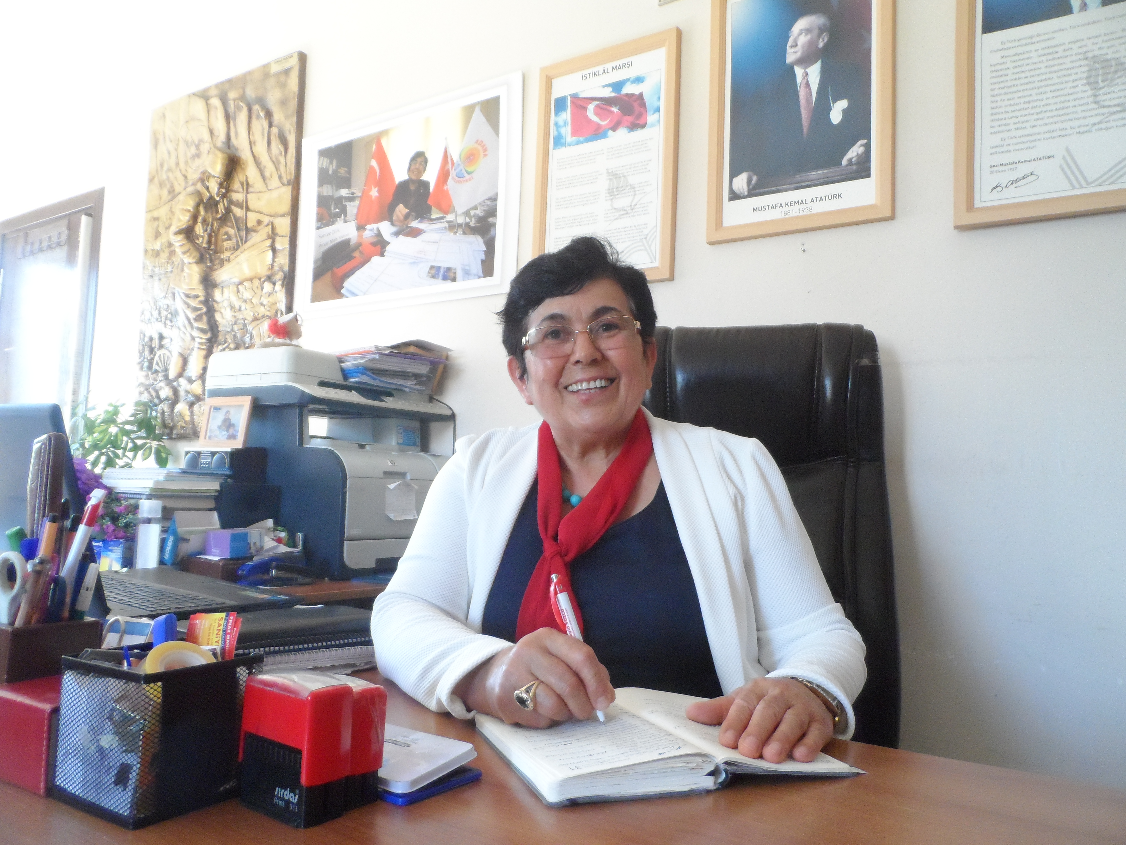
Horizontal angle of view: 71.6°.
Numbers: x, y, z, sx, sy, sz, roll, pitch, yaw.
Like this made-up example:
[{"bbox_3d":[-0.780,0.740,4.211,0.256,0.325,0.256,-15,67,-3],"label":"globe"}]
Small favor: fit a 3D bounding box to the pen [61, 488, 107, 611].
[{"bbox_3d":[-0.419,0.126,0.666,0.012,0.148,0.015,24,5,29],"label":"pen"}]

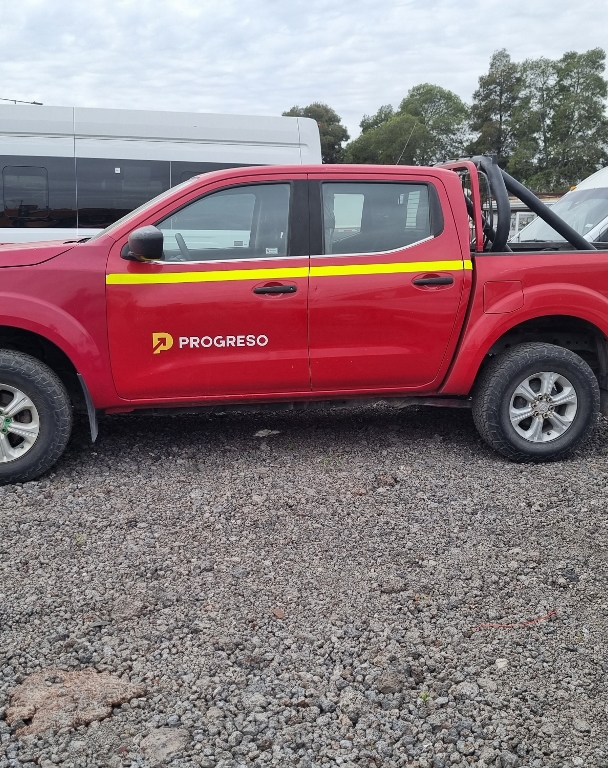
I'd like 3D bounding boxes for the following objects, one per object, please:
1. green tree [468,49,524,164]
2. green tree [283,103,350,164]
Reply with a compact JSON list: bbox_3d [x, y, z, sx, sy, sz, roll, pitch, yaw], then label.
[{"bbox_3d":[9.827,-12.269,40.264,3.640,9.890,3.640,1,12,0],"label":"green tree"},{"bbox_3d":[0.397,-11.648,42.486,4.470,7.400,4.470,1,12,0],"label":"green tree"}]

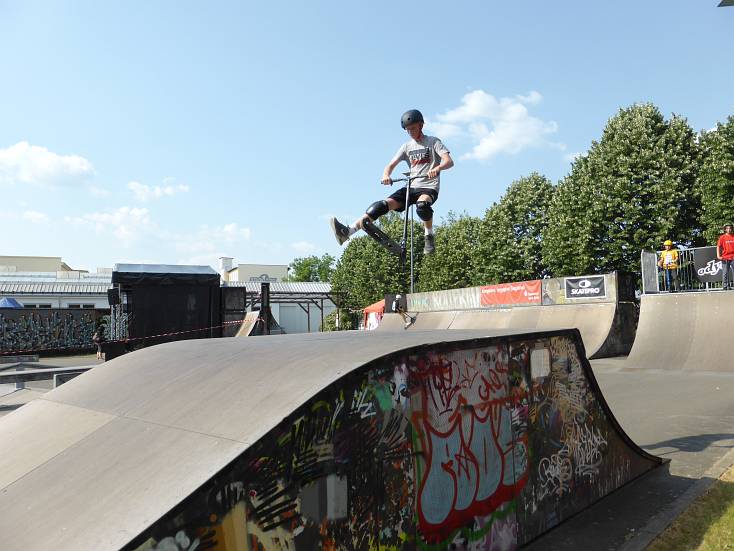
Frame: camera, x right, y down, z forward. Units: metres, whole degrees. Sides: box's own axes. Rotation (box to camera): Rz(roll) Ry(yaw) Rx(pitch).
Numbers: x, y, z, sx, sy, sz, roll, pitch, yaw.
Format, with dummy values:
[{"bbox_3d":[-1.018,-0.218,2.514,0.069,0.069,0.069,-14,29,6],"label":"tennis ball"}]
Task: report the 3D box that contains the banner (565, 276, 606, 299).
[{"bbox_3d":[8.271,0.469,21.707,0.040,0.781,1.825,1,-5,-30],"label":"banner"}]

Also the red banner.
[{"bbox_3d":[6.249,0.827,25.146,0.040,0.945,3.707,1,-5,-30],"label":"red banner"}]

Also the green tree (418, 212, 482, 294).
[{"bbox_3d":[6.849,0.035,41.724,6.800,9.181,6.800,-1,-4,0],"label":"green tree"}]

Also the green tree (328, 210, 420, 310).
[{"bbox_3d":[0.793,-0.001,48.276,7.800,10.535,7.600,-1,-4,0],"label":"green tree"}]

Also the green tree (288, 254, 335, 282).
[{"bbox_3d":[-6.805,2.321,72.252,7.200,9.900,7.000,-1,-4,0],"label":"green tree"}]

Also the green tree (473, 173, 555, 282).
[{"bbox_3d":[10.071,-1.155,36.076,7.100,10.544,7.100,-1,-4,0],"label":"green tree"}]

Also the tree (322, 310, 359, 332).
[{"bbox_3d":[-1.959,3.576,40.969,2.800,2.429,2.600,-1,-4,0],"label":"tree"}]

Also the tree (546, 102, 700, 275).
[{"bbox_3d":[13.167,-2.721,30.356,7.700,12.652,7.700,-1,-4,0],"label":"tree"}]

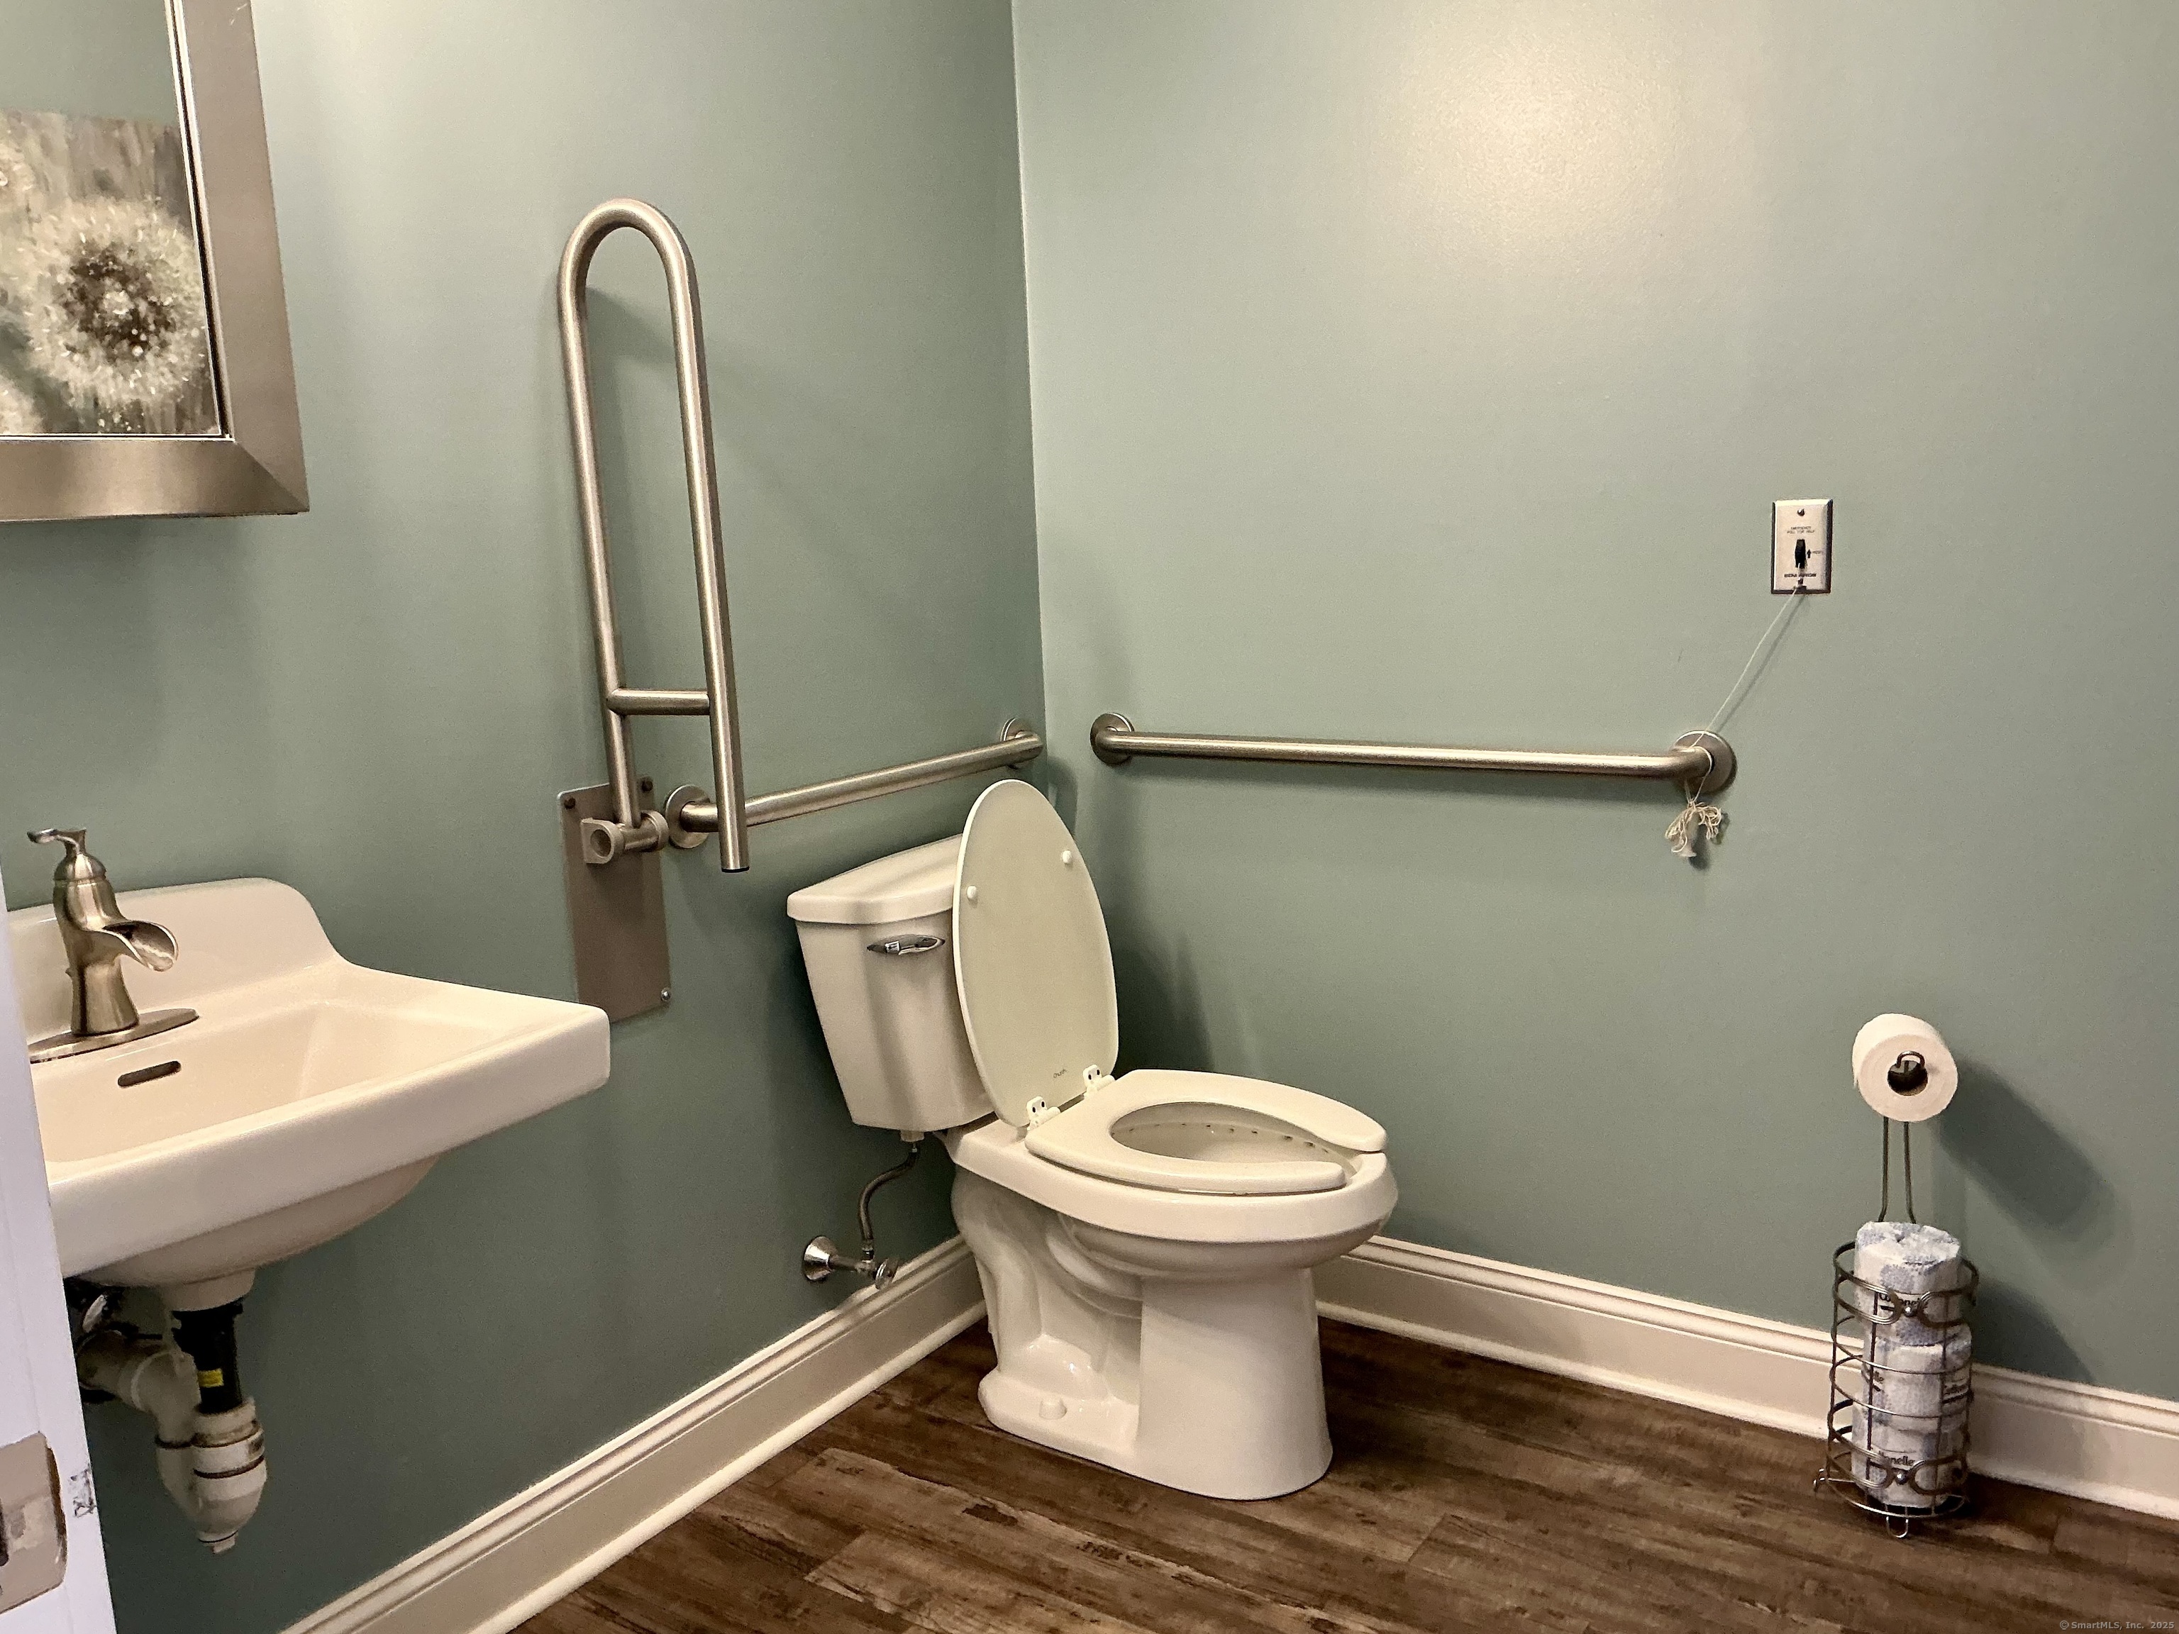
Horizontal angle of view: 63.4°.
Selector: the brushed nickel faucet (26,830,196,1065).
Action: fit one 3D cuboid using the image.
[{"bbox_3d":[-0.833,0.102,1.495,0.204,0.189,0.161,4,12,34],"label":"brushed nickel faucet"}]

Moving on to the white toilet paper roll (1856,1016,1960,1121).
[{"bbox_3d":[0.974,0.301,2.106,0.106,0.106,0.101,0,10,16],"label":"white toilet paper roll"}]

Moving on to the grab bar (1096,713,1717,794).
[{"bbox_3d":[0.397,-0.090,2.507,0.997,0.080,0.075,4,12,34],"label":"grab bar"}]

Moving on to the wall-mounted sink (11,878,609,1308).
[{"bbox_3d":[-0.744,0.265,1.469,0.460,0.339,0.509,4,12,34],"label":"wall-mounted sink"}]

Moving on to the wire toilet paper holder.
[{"bbox_3d":[0.981,0.553,2.126,0.176,0.573,0.176,1,10,20],"label":"wire toilet paper holder"}]

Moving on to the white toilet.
[{"bbox_3d":[0.052,0.392,2.375,0.759,0.884,0.452,4,12,34],"label":"white toilet"}]

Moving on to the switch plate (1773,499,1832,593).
[{"bbox_3d":[0.876,-0.334,2.171,0.069,0.116,0.014,4,12,34],"label":"switch plate"}]

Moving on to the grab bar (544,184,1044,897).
[{"bbox_3d":[-0.264,-0.369,2.325,0.239,0.747,0.904,4,12,34],"label":"grab bar"}]

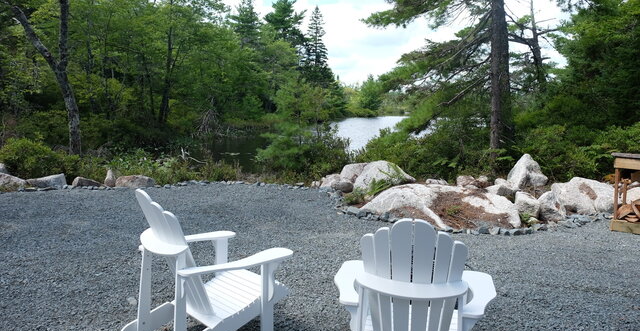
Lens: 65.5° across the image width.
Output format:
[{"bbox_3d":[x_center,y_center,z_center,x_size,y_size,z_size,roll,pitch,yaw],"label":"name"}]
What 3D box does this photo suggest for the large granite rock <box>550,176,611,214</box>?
[{"bbox_3d":[3.805,0.425,7.300,0.840,0.500,0.650,1,6,0],"label":"large granite rock"}]

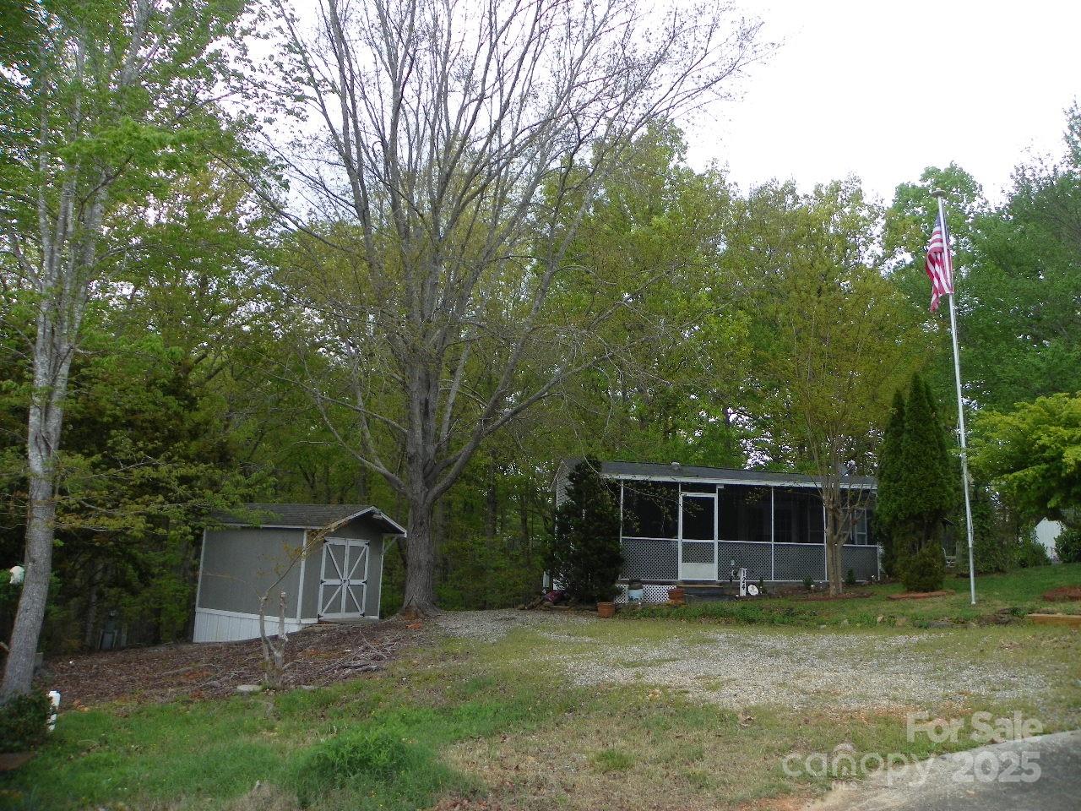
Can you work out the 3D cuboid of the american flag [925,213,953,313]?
[{"bbox_3d":[7.141,-2.552,14.560,0.420,1.757,0.280,-4,-12,27],"label":"american flag"}]

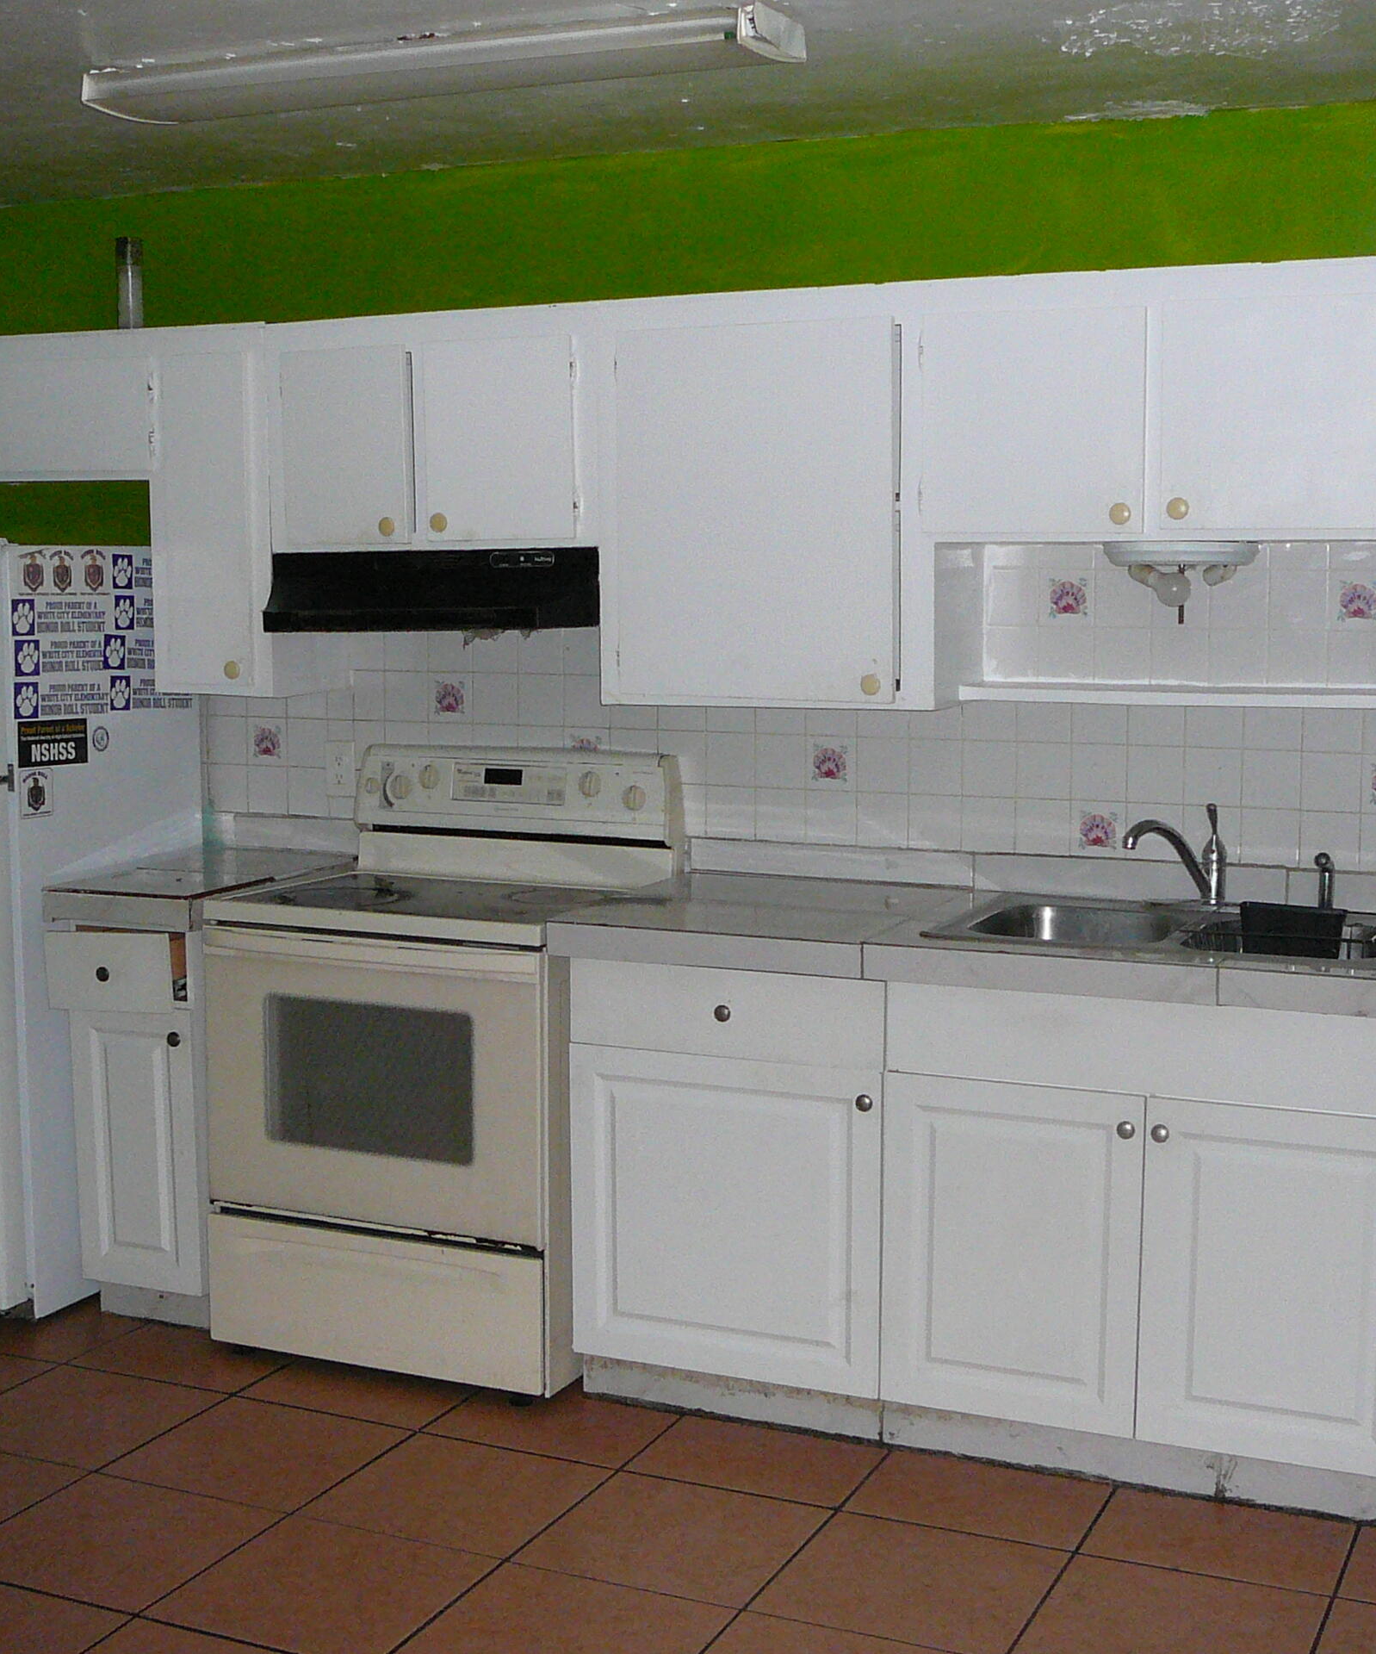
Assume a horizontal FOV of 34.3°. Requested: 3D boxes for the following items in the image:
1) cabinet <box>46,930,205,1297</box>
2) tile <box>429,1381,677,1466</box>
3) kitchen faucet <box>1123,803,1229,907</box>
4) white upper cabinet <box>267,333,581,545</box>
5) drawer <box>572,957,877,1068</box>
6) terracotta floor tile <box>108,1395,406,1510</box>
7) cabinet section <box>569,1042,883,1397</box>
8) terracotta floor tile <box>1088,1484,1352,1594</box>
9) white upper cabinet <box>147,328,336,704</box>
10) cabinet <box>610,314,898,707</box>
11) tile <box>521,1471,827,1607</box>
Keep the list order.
[{"bbox_3d":[-1.012,0.548,4.777,0.355,0.730,0.600,3,7,24],"label":"cabinet"},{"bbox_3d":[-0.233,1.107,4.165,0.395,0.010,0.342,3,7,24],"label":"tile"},{"bbox_3d":[0.902,0.063,4.132,0.235,0.190,0.055,-3,7,-31],"label":"kitchen faucet"},{"bbox_3d":[-0.464,-0.797,4.642,0.740,0.447,0.325,3,7,24],"label":"white upper cabinet"},{"bbox_3d":[0.156,0.307,4.141,0.604,0.156,0.450,3,7,24],"label":"drawer"},{"bbox_3d":[-0.761,1.123,3.987,0.395,0.010,0.395,3,7,24],"label":"terracotta floor tile"},{"bbox_3d":[0.176,0.682,4.326,0.612,0.599,0.572,3,8,23],"label":"cabinet section"},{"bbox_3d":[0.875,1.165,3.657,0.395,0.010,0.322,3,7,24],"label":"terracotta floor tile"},{"bbox_3d":[-0.940,-0.674,4.815,0.301,0.763,0.326,3,7,24],"label":"white upper cabinet"},{"bbox_3d":[0.185,-0.603,4.307,0.588,0.714,0.334,3,7,24],"label":"cabinet"},{"bbox_3d":[-0.019,1.172,3.684,0.406,0.012,0.406,3,7,24],"label":"tile"}]

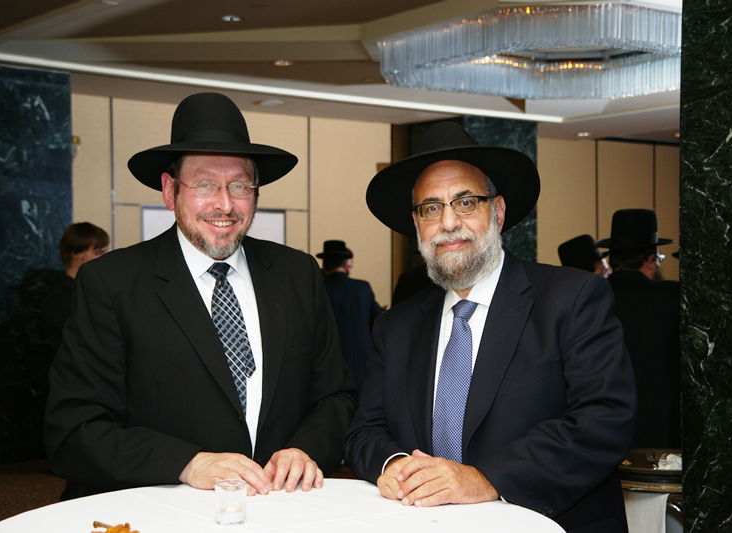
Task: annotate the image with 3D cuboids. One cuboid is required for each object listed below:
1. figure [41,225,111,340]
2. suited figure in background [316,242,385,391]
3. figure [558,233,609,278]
[{"bbox_3d":[-1.210,0.660,5.200,0.380,1.690,0.480,0,0,-35],"label":"figure"},{"bbox_3d":[-0.160,0.635,10.000,0.600,1.710,0.400,0,0,23],"label":"suited figure in background"},{"bbox_3d":[0.980,0.680,5.750,0.520,1.660,0.380,0,0,37],"label":"figure"}]

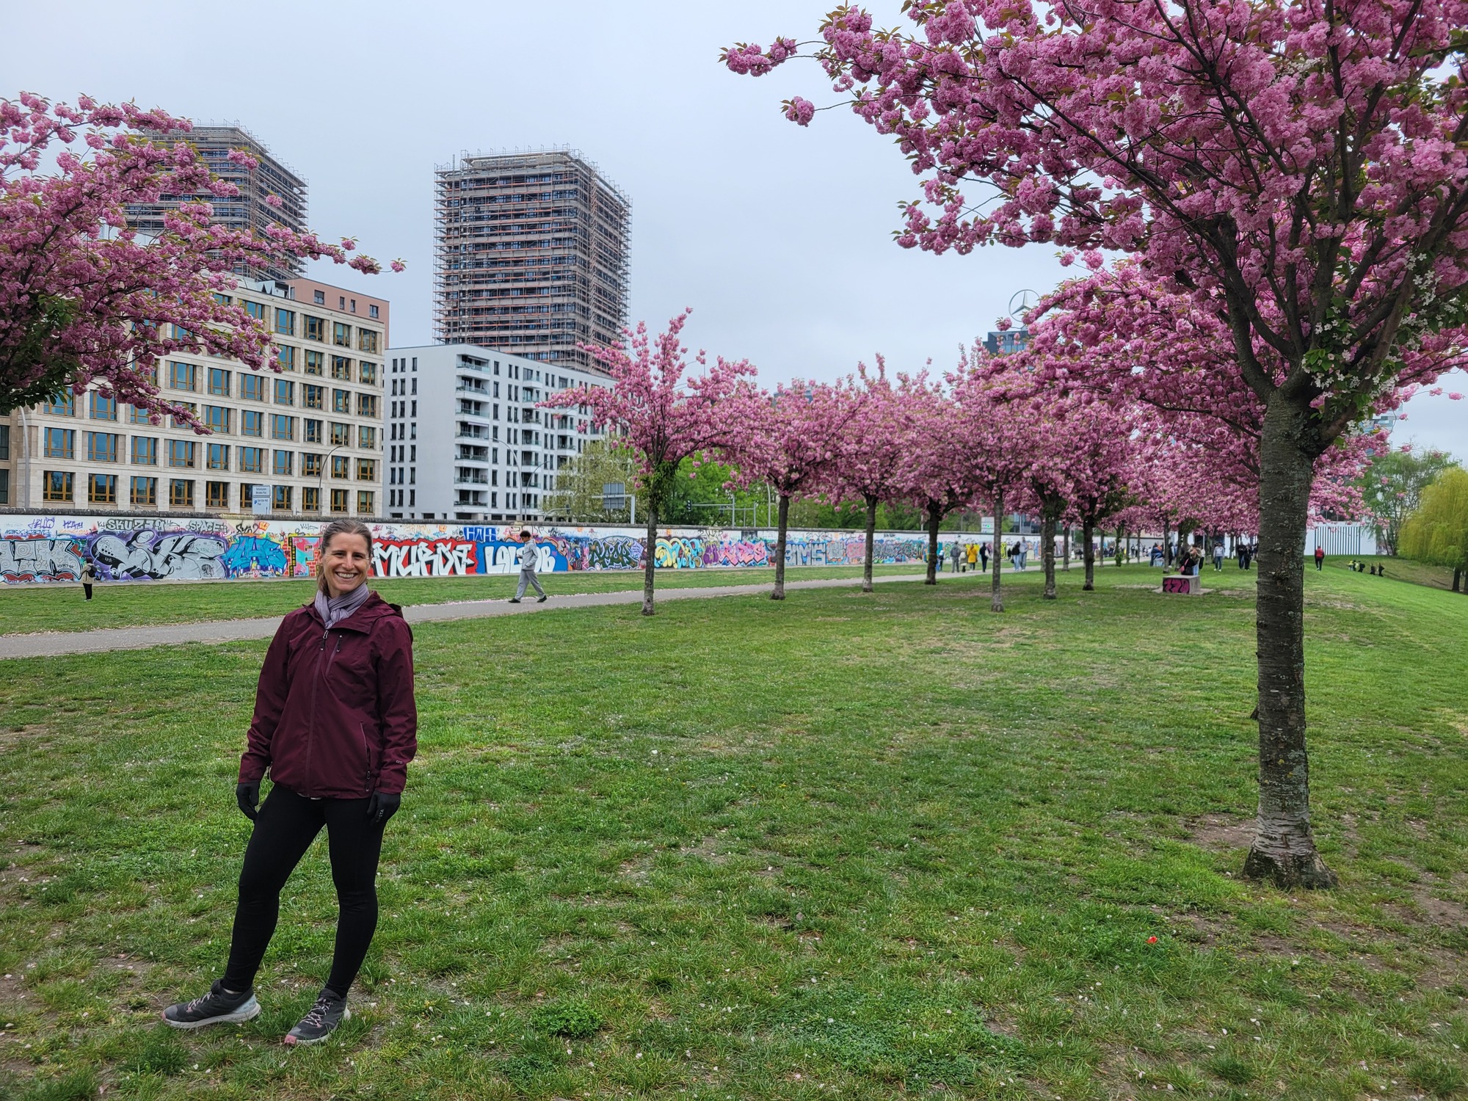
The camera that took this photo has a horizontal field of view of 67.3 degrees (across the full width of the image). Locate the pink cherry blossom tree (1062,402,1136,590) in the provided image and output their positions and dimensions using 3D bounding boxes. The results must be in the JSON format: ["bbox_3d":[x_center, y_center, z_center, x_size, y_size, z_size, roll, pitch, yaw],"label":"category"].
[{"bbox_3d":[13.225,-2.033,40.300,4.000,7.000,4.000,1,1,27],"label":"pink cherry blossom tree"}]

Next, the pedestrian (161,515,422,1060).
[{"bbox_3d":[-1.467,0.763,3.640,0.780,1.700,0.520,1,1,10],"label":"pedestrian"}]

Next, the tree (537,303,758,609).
[{"bbox_3d":[-1.804,-1.890,23.600,4.600,6.500,4.600,1,1,0],"label":"tree"}]

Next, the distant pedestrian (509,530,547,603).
[{"bbox_3d":[-4.817,0.389,25.800,0.920,1.710,0.520,1,1,-20],"label":"distant pedestrian"}]

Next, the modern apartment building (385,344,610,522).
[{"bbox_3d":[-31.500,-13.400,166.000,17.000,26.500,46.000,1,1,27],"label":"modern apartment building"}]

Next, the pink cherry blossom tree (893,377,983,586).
[{"bbox_3d":[7.674,-2.630,41.800,4.100,7.800,4.100,1,1,27],"label":"pink cherry blossom tree"}]

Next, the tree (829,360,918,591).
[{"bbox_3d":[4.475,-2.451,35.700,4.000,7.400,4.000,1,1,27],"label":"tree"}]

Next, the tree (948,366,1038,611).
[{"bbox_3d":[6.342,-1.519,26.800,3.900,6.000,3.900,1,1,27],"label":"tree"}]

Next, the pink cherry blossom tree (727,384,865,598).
[{"bbox_3d":[1.477,-1.679,29.900,4.200,6.000,4.200,1,1,0],"label":"pink cherry blossom tree"}]

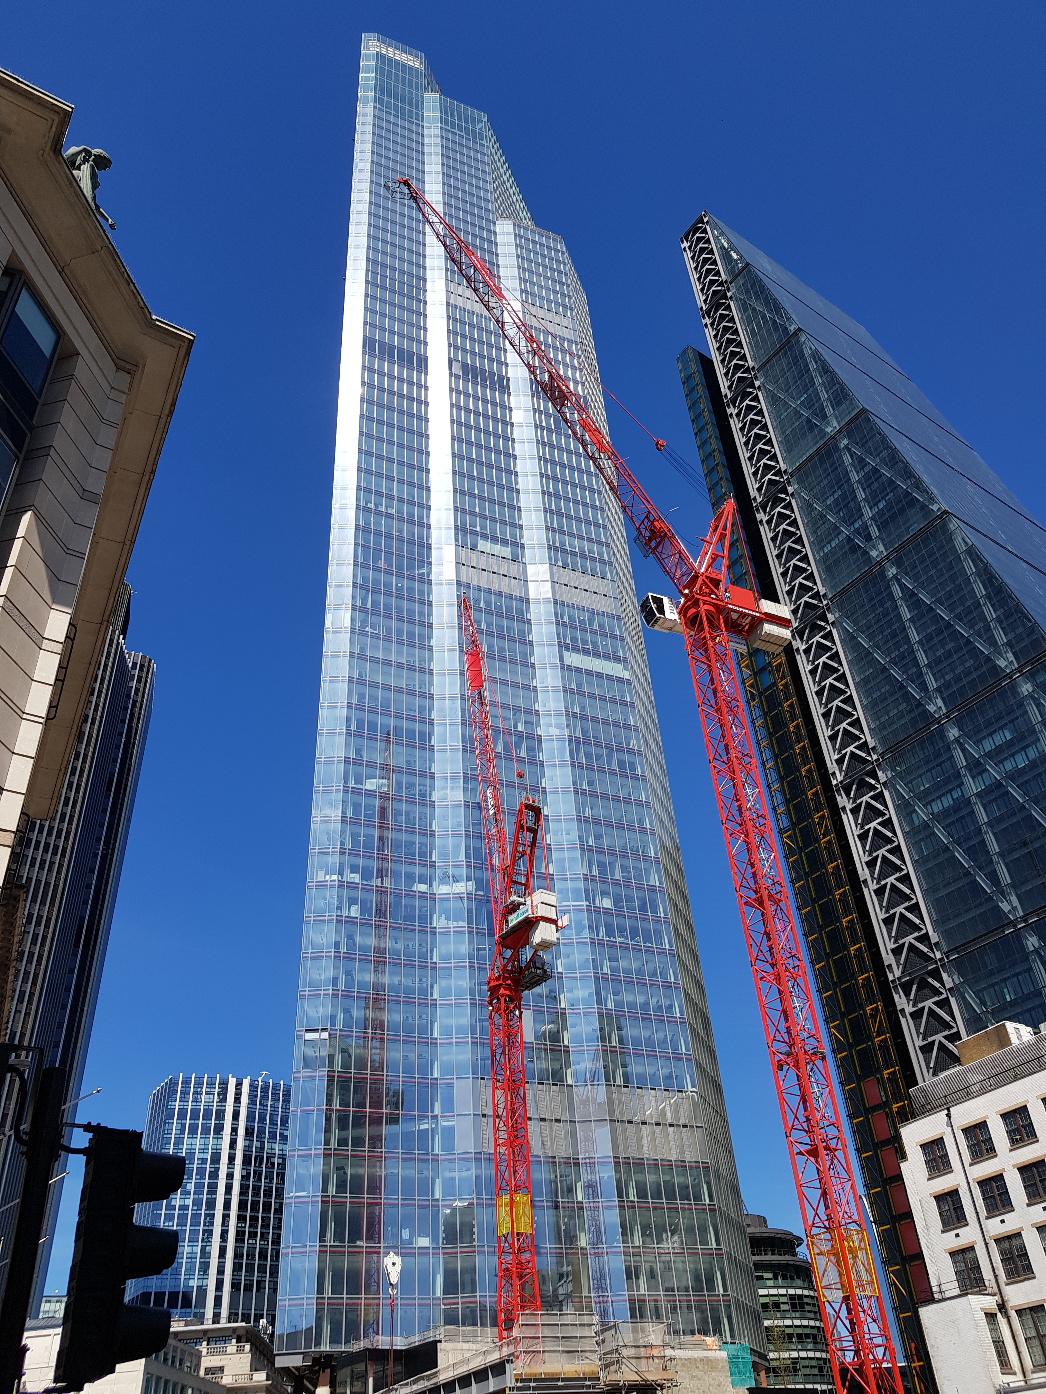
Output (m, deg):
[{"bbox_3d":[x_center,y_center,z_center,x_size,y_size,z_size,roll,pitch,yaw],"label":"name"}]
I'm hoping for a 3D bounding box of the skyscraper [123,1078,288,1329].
[{"bbox_3d":[-89.005,165.719,292.011,43.000,104.000,46.000,12,-40,-21],"label":"skyscraper"}]

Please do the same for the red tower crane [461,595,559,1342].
[{"bbox_3d":[-0.658,20.037,96.551,5.200,86.800,11.000,24,-46,-33],"label":"red tower crane"}]

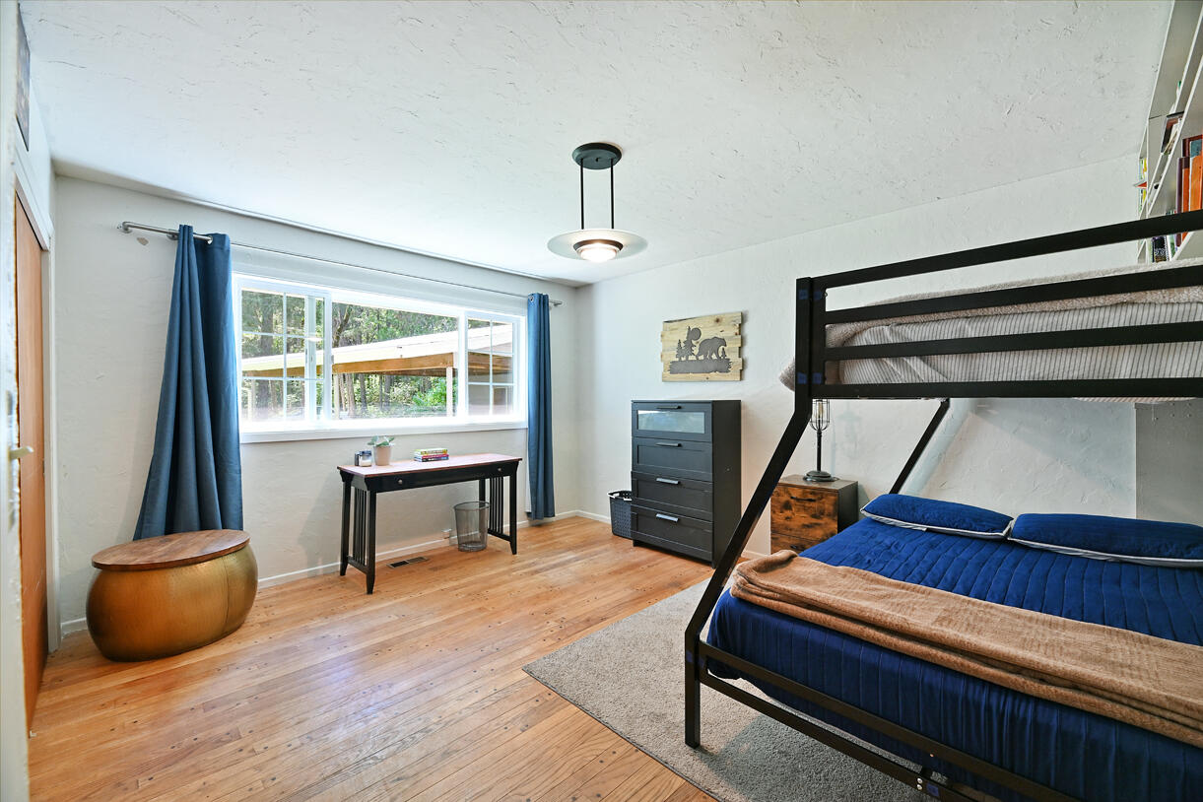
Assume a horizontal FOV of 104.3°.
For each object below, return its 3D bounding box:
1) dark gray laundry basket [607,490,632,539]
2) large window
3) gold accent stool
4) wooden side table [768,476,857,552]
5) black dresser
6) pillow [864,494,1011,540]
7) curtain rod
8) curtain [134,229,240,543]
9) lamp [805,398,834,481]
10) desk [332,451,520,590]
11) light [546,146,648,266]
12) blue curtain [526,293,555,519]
[{"bbox_3d":[0.258,1.053,4.265,0.350,0.360,0.220,0,1,44],"label":"dark gray laundry basket"},{"bbox_3d":[-1.551,-0.311,3.779,2.260,1.030,0.100,-1,1,-44],"label":"large window"},{"bbox_3d":[-2.269,1.014,2.516,0.672,0.478,0.672,-1,1,-44],"label":"gold accent stool"},{"bbox_3d":[1.412,0.888,3.113,0.420,0.700,0.395,0,1,44],"label":"wooden side table"},{"bbox_3d":[0.684,0.615,3.848,0.775,1.240,0.430,0,1,44],"label":"black dresser"},{"bbox_3d":[1.882,0.620,2.655,0.660,0.140,0.430,0,1,44],"label":"pillow"},{"bbox_3d":[-1.534,-0.983,3.707,3.180,0.050,0.100,-1,1,-44],"label":"curtain rod"},{"bbox_3d":[-2.442,0.052,2.767,0.500,2.150,0.170,-1,1,-44],"label":"curtain"},{"bbox_3d":[1.482,0.252,3.167,0.200,0.580,0.200,0,1,44],"label":"lamp"},{"bbox_3d":[-1.244,0.860,3.576,1.210,0.765,0.510,-1,1,-44],"label":"desk"},{"bbox_3d":[-0.018,-0.938,2.269,0.487,0.505,0.487,0,0,0],"label":"light"},{"bbox_3d":[-0.587,0.053,4.554,0.310,2.160,0.130,-1,1,-44],"label":"blue curtain"}]

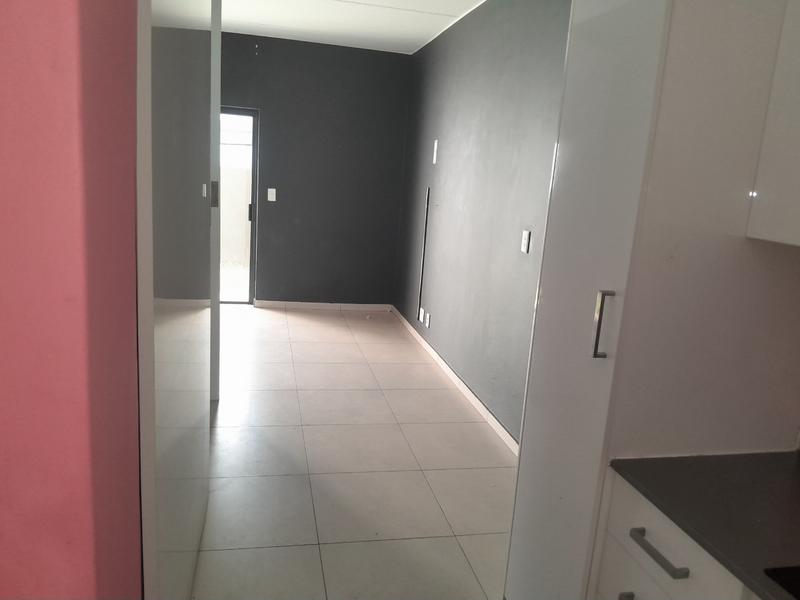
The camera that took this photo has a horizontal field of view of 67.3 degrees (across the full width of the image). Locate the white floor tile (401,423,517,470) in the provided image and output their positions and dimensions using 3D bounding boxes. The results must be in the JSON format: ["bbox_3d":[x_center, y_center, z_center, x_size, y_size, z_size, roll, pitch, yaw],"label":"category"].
[{"bbox_3d":[0.342,0.856,3.564,0.588,0.012,0.600,1,12,-13],"label":"white floor tile"}]

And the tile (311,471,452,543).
[{"bbox_3d":[-0.109,0.970,2.859,0.600,0.012,0.600,1,12,-13],"label":"tile"}]

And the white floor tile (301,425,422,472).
[{"bbox_3d":[-0.237,0.842,3.431,0.600,0.012,0.600,1,12,-13],"label":"white floor tile"}]

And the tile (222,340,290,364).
[{"bbox_3d":[-1.205,0.445,5.014,0.600,0.012,0.600,1,12,-13],"label":"tile"}]

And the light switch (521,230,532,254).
[{"bbox_3d":[0.707,-0.325,3.363,0.013,0.119,0.077,1,12,-13],"label":"light switch"}]

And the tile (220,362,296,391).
[{"bbox_3d":[-1.077,0.572,4.442,0.600,0.012,0.600,1,12,-13],"label":"tile"}]

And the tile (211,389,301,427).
[{"bbox_3d":[-0.950,0.700,3.870,0.600,0.012,0.600,1,12,-13],"label":"tile"}]

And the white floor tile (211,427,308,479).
[{"bbox_3d":[-0.822,0.828,3.298,0.600,0.012,0.600,1,12,-13],"label":"white floor tile"}]

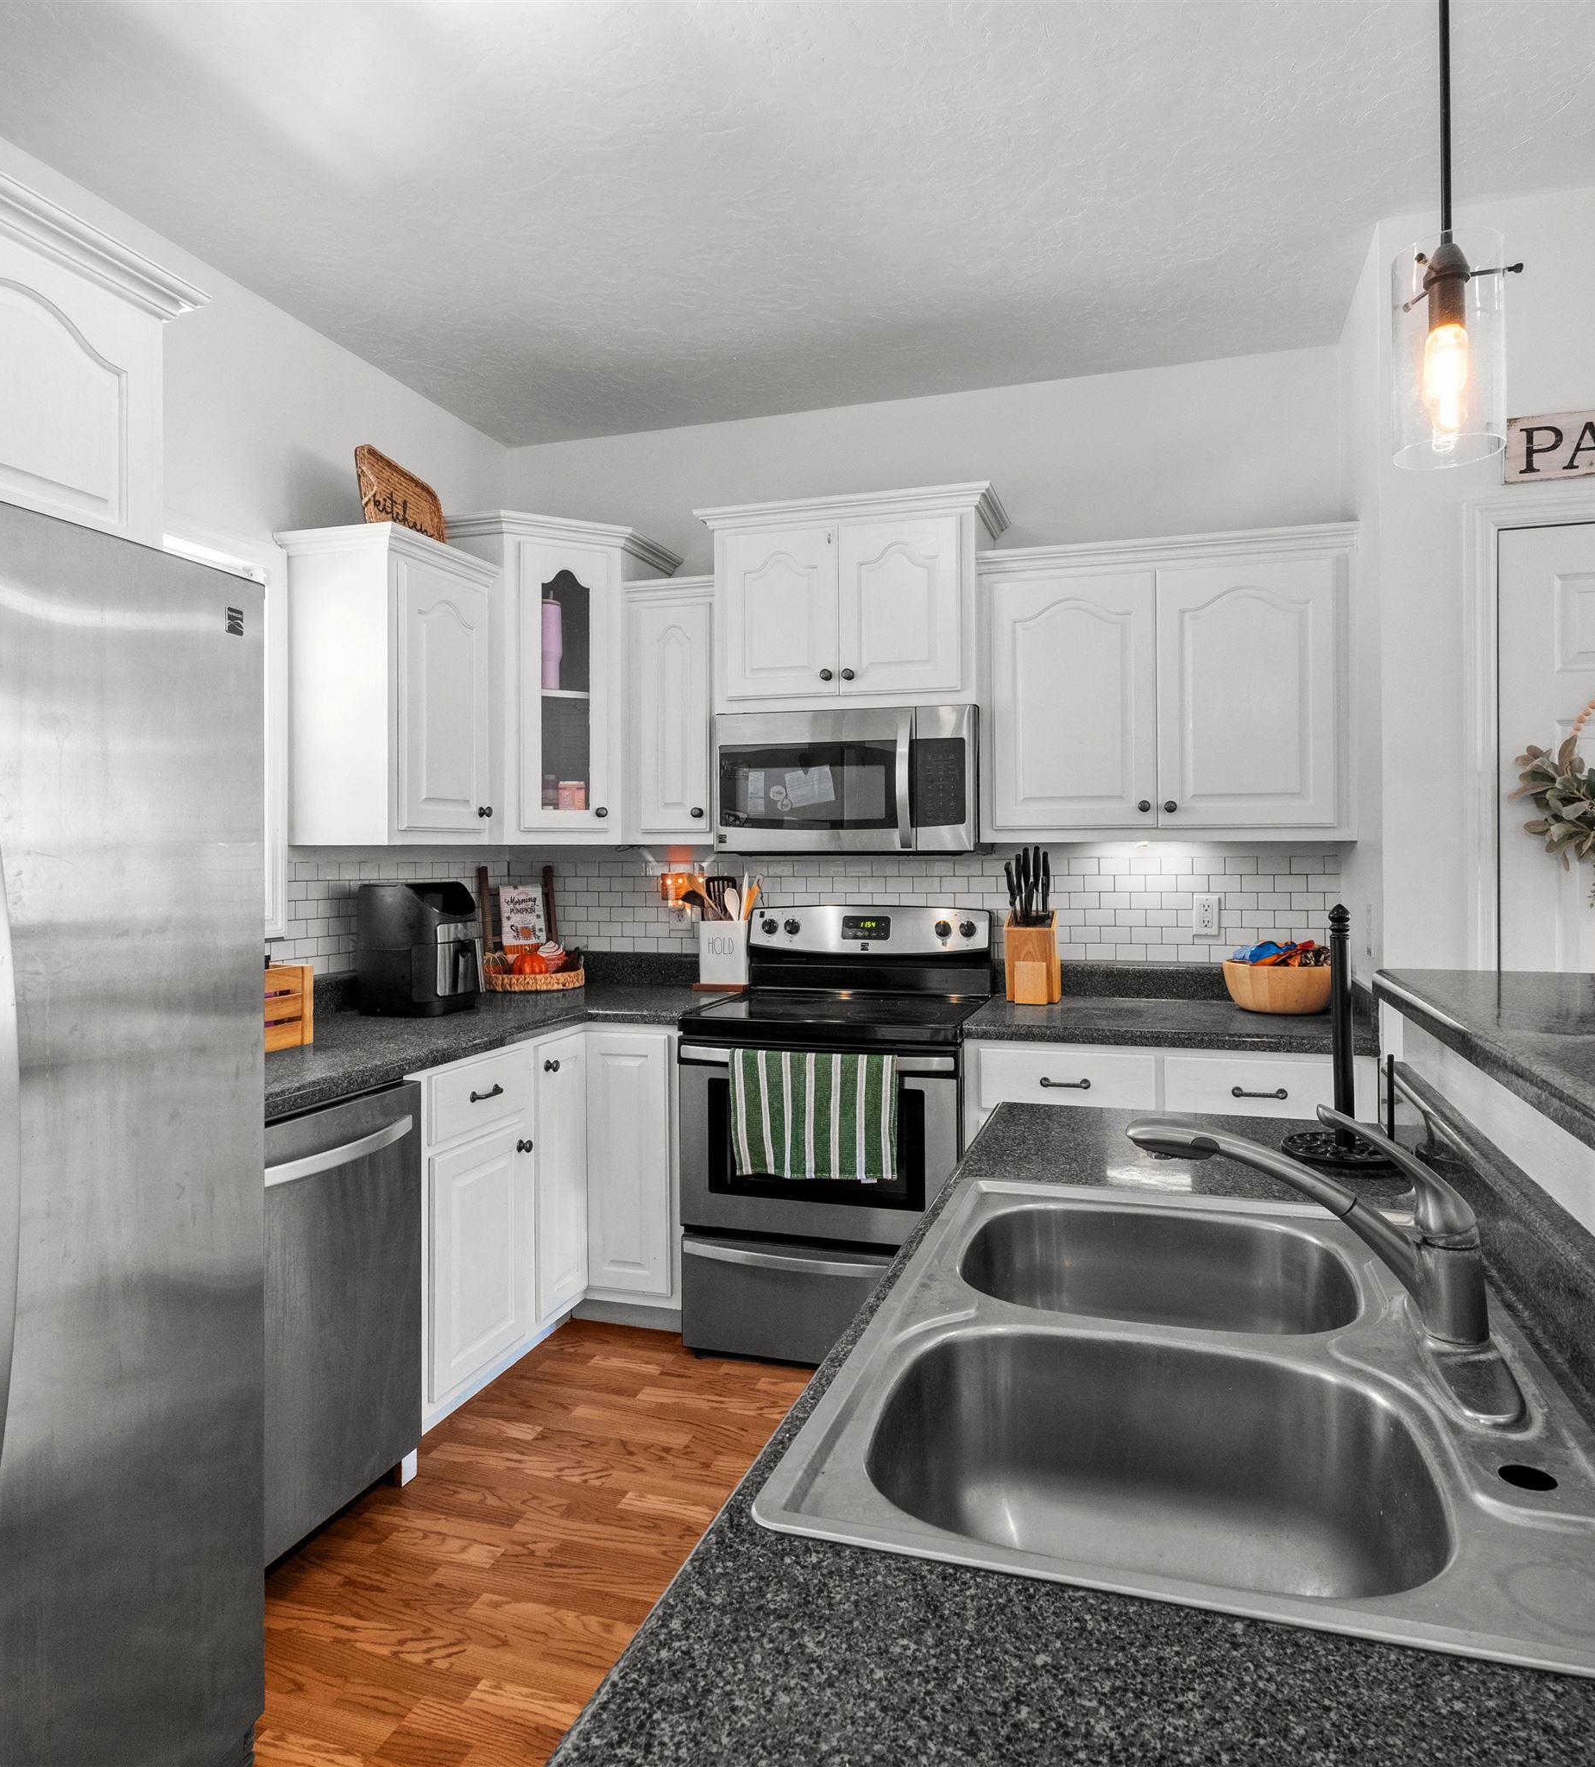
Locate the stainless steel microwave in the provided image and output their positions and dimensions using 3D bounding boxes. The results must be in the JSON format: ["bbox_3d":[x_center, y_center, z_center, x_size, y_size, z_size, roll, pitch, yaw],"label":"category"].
[{"bbox_3d":[0.178,-0.284,3.278,0.760,0.415,0.400,0,1,17],"label":"stainless steel microwave"}]

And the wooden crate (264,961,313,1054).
[{"bbox_3d":[-1.204,0.276,2.294,0.220,0.176,0.300,0,1,17],"label":"wooden crate"}]

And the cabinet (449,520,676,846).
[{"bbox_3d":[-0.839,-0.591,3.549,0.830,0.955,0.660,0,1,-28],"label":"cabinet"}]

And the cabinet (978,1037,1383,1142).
[{"bbox_3d":[0.959,0.833,2.936,0.925,0.880,0.620,0,1,17],"label":"cabinet"}]

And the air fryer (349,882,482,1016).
[{"bbox_3d":[-1.028,0.183,3.098,0.300,0.345,0.255,0,1,10],"label":"air fryer"}]

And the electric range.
[{"bbox_3d":[0.131,0.681,3.140,0.757,1.180,0.690,0,1,17],"label":"electric range"}]

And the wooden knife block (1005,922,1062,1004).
[{"bbox_3d":[0.685,0.234,3.226,0.140,0.225,0.145,0,2,18],"label":"wooden knife block"}]

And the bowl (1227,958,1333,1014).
[{"bbox_3d":[1.294,0.287,2.964,0.283,0.135,0.283,0,1,17],"label":"bowl"}]

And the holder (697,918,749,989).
[{"bbox_3d":[-0.236,0.237,3.514,0.165,0.230,0.120,0,1,17],"label":"holder"}]

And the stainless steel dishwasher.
[{"bbox_3d":[-1.174,0.827,2.175,0.620,0.820,0.600,0,1,17],"label":"stainless steel dishwasher"}]

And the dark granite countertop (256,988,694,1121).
[{"bbox_3d":[-0.866,0.382,2.814,0.913,0.040,1.955,0,2,18],"label":"dark granite countertop"}]

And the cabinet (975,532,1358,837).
[{"bbox_3d":[0.991,-0.504,3.025,0.939,0.790,0.361,0,2,18],"label":"cabinet"}]

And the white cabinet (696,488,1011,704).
[{"bbox_3d":[0.171,-0.783,3.263,0.852,0.580,0.402,0,2,18],"label":"white cabinet"}]

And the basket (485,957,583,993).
[{"bbox_3d":[-0.865,0.301,3.628,0.320,0.100,0.250,0,1,-28],"label":"basket"}]

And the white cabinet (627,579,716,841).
[{"bbox_3d":[-0.339,-0.511,3.460,0.319,0.790,0.356,0,2,18],"label":"white cabinet"}]

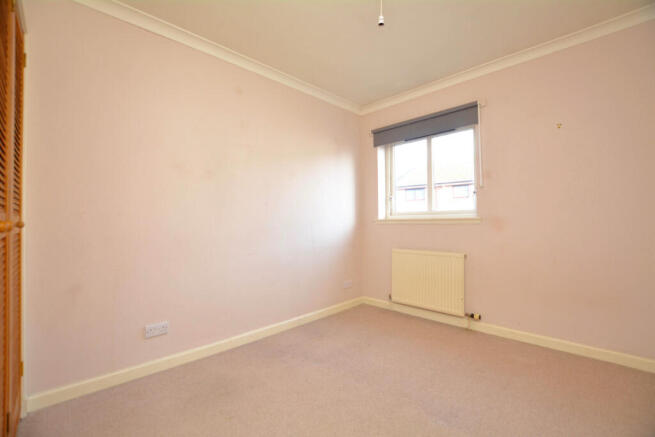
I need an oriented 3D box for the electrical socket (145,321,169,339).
[{"bbox_3d":[-1.169,0.765,1.871,0.142,0.088,0.015,0,-1,-44],"label":"electrical socket"}]

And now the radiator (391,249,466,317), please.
[{"bbox_3d":[1.020,0.628,2.808,0.758,0.589,0.080,-1,-1,44],"label":"radiator"}]

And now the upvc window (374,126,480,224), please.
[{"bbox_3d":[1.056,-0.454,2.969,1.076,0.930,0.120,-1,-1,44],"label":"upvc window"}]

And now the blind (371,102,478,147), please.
[{"bbox_3d":[0.966,-0.954,2.889,1.148,0.198,0.065,-1,-1,44],"label":"blind"}]

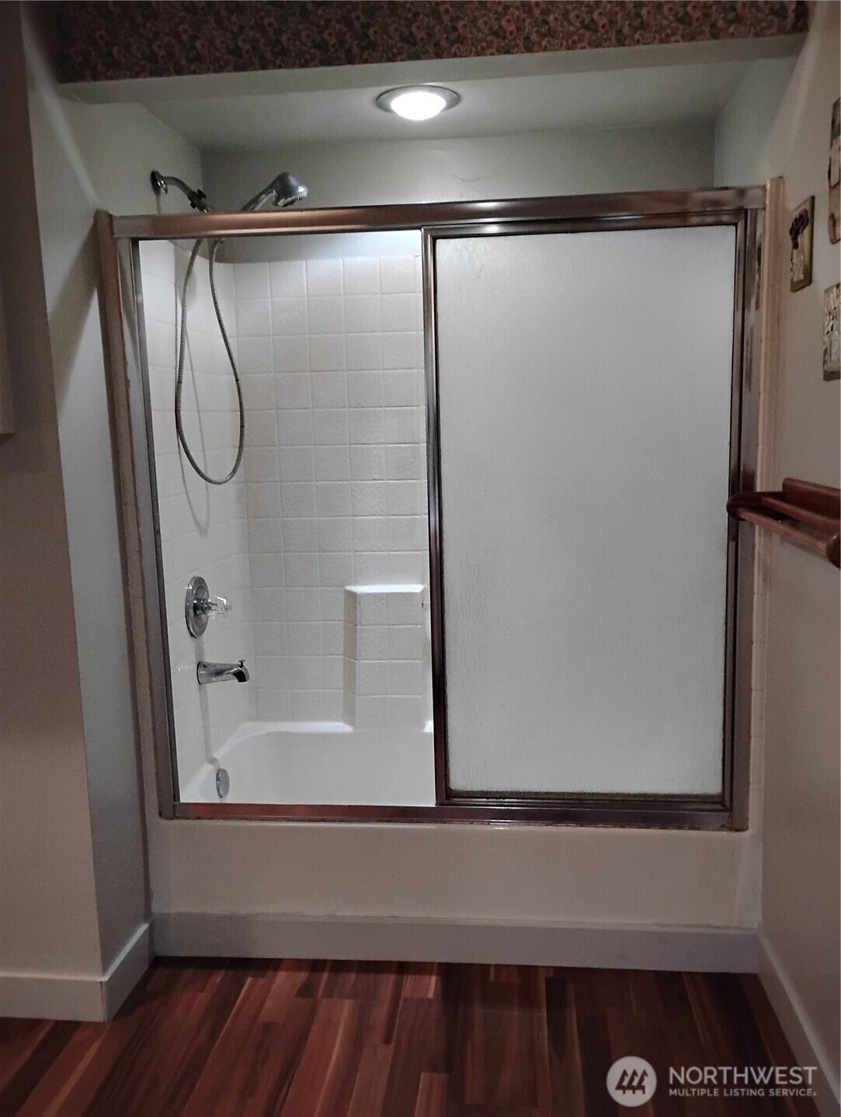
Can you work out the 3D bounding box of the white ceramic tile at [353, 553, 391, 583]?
[{"bbox_3d":[-0.151,0.033,2.870,0.111,0.104,0.010,-1,9,5],"label":"white ceramic tile"}]

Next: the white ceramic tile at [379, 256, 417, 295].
[{"bbox_3d":[-0.066,-0.852,2.710,0.109,0.109,0.010,-1,9,5],"label":"white ceramic tile"}]

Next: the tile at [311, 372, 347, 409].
[{"bbox_3d":[-0.279,-0.514,2.770,0.109,0.109,0.010,-1,9,5],"label":"tile"}]

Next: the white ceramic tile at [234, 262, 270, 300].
[{"bbox_3d":[-0.510,-0.847,2.752,0.109,0.109,0.010,-1,9,5],"label":"white ceramic tile"}]

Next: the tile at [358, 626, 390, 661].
[{"bbox_3d":[-0.146,0.267,2.792,0.094,0.109,0.010,-1,8,6],"label":"tile"}]

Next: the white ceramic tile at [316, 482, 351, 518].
[{"bbox_3d":[-0.271,-0.185,2.832,0.109,0.109,0.010,-1,9,5],"label":"white ceramic tile"}]

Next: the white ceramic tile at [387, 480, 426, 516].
[{"bbox_3d":[-0.048,-0.187,2.802,0.109,0.109,0.010,-1,9,5],"label":"white ceramic tile"}]

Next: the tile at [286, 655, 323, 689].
[{"bbox_3d":[-0.366,0.369,2.914,0.109,0.109,0.010,-1,9,5],"label":"tile"}]

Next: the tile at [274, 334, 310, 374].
[{"bbox_3d":[-0.396,-0.628,2.785,0.111,0.111,0.010,-1,9,5],"label":"tile"}]

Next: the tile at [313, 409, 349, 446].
[{"bbox_3d":[-0.274,-0.403,2.781,0.109,0.109,0.010,-1,8,6],"label":"tile"}]

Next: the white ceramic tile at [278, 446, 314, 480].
[{"bbox_3d":[-0.387,-0.294,2.838,0.111,0.111,0.010,-1,9,5],"label":"white ceramic tile"}]

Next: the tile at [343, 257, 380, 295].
[{"bbox_3d":[-0.177,-0.854,2.730,0.111,0.111,0.010,-1,9,5],"label":"tile"}]

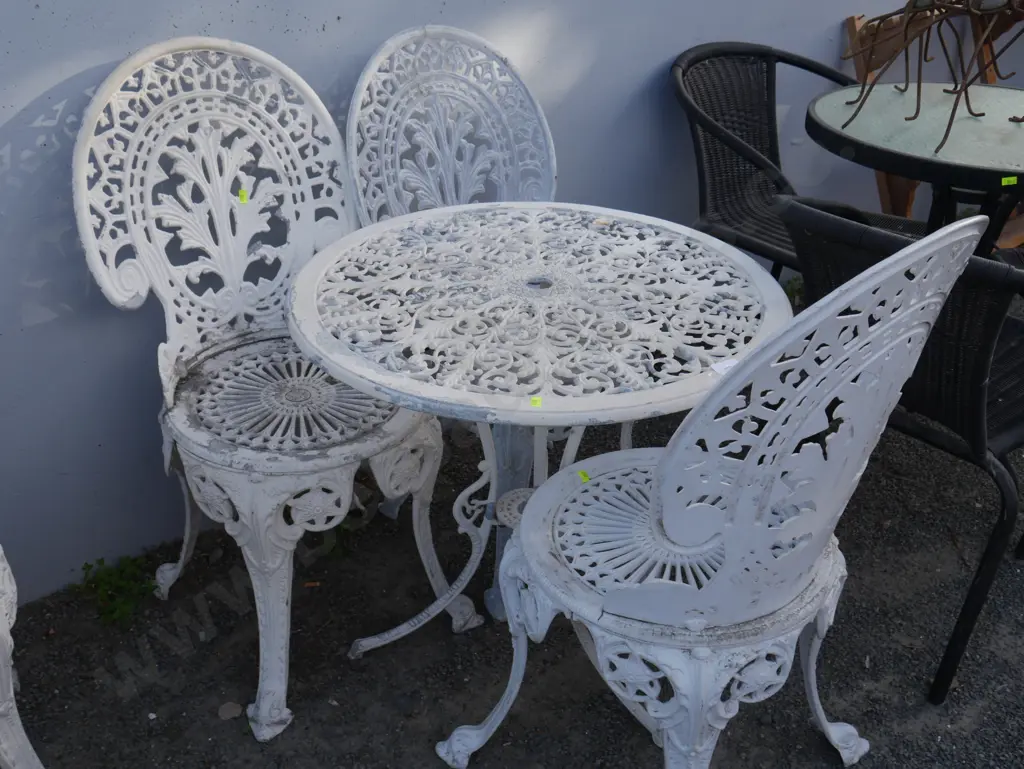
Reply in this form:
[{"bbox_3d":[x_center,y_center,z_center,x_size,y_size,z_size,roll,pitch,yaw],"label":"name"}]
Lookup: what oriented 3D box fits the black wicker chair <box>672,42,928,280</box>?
[{"bbox_3d":[0.604,-0.321,2.215,0.560,0.740,0.575,-22,37,-35],"label":"black wicker chair"}]

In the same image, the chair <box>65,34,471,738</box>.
[{"bbox_3d":[-0.334,-0.017,1.496,0.425,0.895,0.455,-23,38,-35],"label":"chair"}]

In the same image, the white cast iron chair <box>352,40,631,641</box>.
[{"bbox_3d":[-0.016,-0.126,1.761,0.425,0.895,0.455,-20,36,-33],"label":"white cast iron chair"}]

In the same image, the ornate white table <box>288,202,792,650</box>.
[{"bbox_3d":[0.030,0.133,1.524,0.675,0.620,0.675,-21,37,-34],"label":"ornate white table"}]

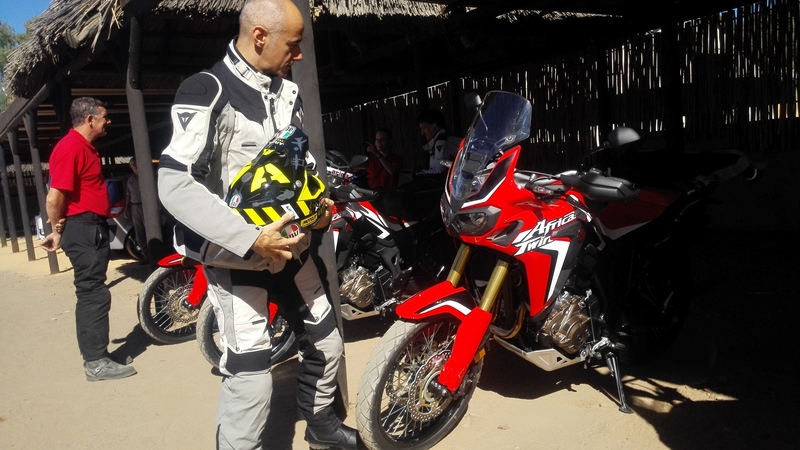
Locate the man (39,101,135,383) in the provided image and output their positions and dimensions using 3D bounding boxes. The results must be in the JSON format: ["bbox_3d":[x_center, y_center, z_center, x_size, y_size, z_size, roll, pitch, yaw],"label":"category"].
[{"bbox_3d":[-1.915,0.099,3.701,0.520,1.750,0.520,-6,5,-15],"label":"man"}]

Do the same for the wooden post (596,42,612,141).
[{"bbox_3d":[1.956,-0.603,5.649,0.140,2.240,0.140,-8,6,-37],"label":"wooden post"}]

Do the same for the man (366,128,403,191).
[{"bbox_3d":[-0.106,-0.184,6.106,0.500,1.640,0.400,-1,6,30],"label":"man"}]

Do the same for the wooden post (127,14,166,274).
[{"bbox_3d":[-2.116,-0.426,5.042,0.150,2.600,0.150,-8,6,-37],"label":"wooden post"}]

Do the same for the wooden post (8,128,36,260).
[{"bbox_3d":[-7.411,-0.587,11.682,0.160,2.600,0.160,-8,6,-37],"label":"wooden post"}]

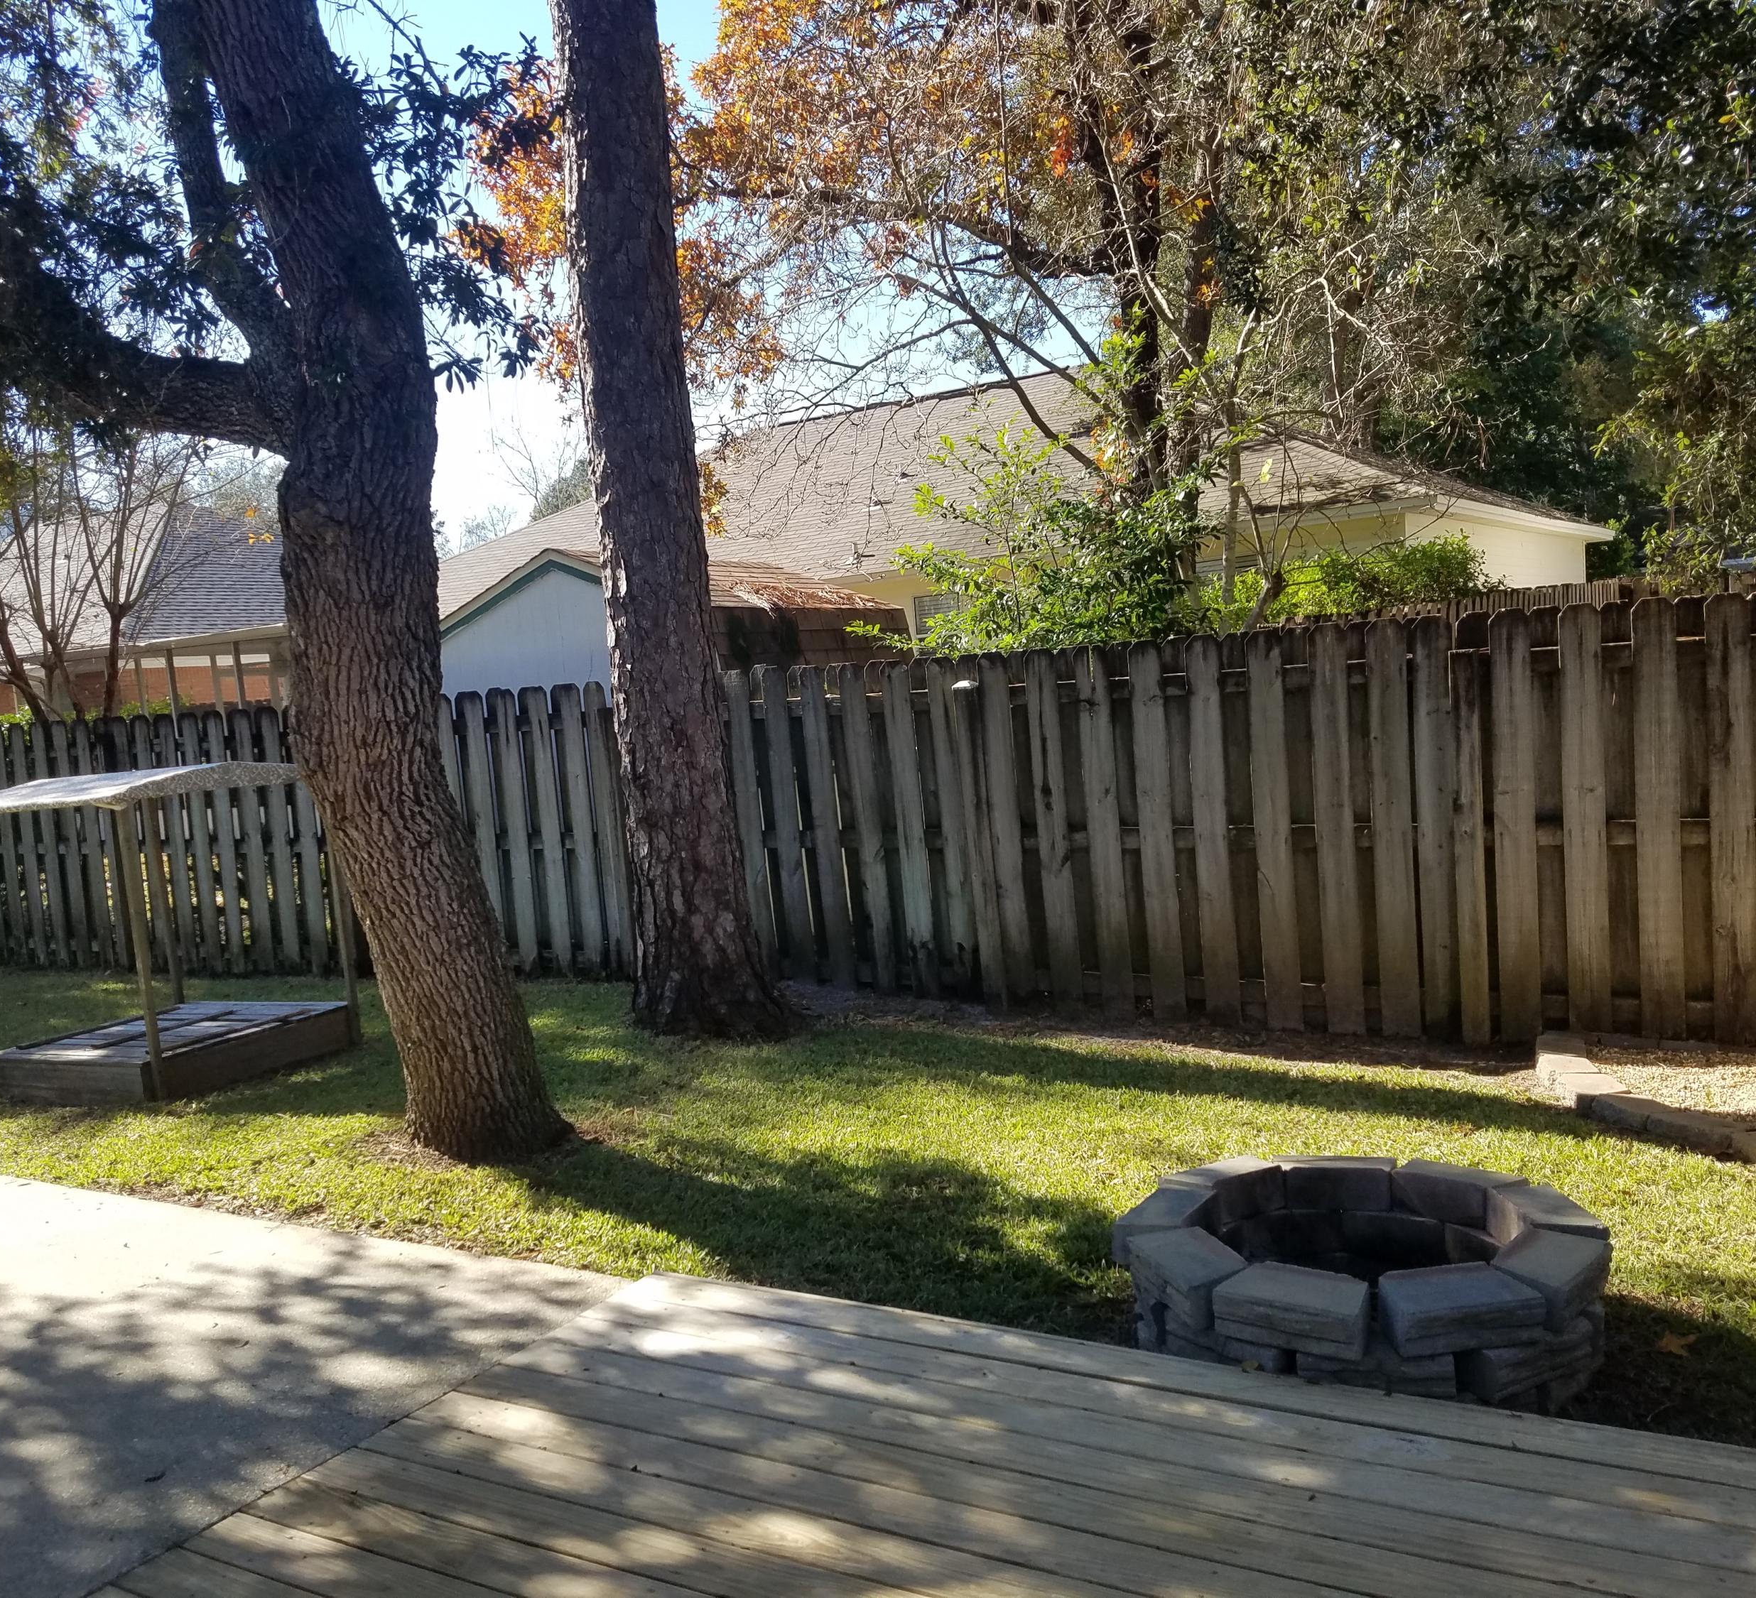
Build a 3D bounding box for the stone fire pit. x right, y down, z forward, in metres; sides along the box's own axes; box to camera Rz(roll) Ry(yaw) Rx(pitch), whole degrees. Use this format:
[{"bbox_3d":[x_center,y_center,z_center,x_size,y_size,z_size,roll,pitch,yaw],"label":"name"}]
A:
[{"bbox_3d":[1.134,1.150,3.788,1.097,0.300,1.097,-5,4,0],"label":"stone fire pit"}]

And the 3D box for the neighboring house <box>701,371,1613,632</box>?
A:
[{"bbox_3d":[0.986,-3.171,23.550,16.600,5.558,11.436,-2,5,32],"label":"neighboring house"}]

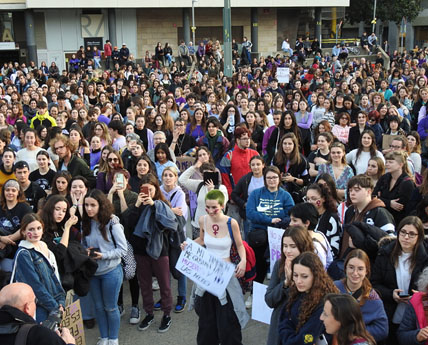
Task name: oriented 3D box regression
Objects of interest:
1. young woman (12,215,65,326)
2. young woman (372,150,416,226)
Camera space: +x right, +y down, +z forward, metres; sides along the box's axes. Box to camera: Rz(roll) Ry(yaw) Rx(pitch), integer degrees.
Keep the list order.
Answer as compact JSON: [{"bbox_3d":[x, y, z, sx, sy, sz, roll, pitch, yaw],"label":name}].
[{"bbox_3d":[-1.547,1.155,5.640,0.330,1.630,0.450,12,19,43],"label":"young woman"},{"bbox_3d":[1.997,0.614,7.057,0.470,1.680,0.330,12,20,40],"label":"young woman"}]

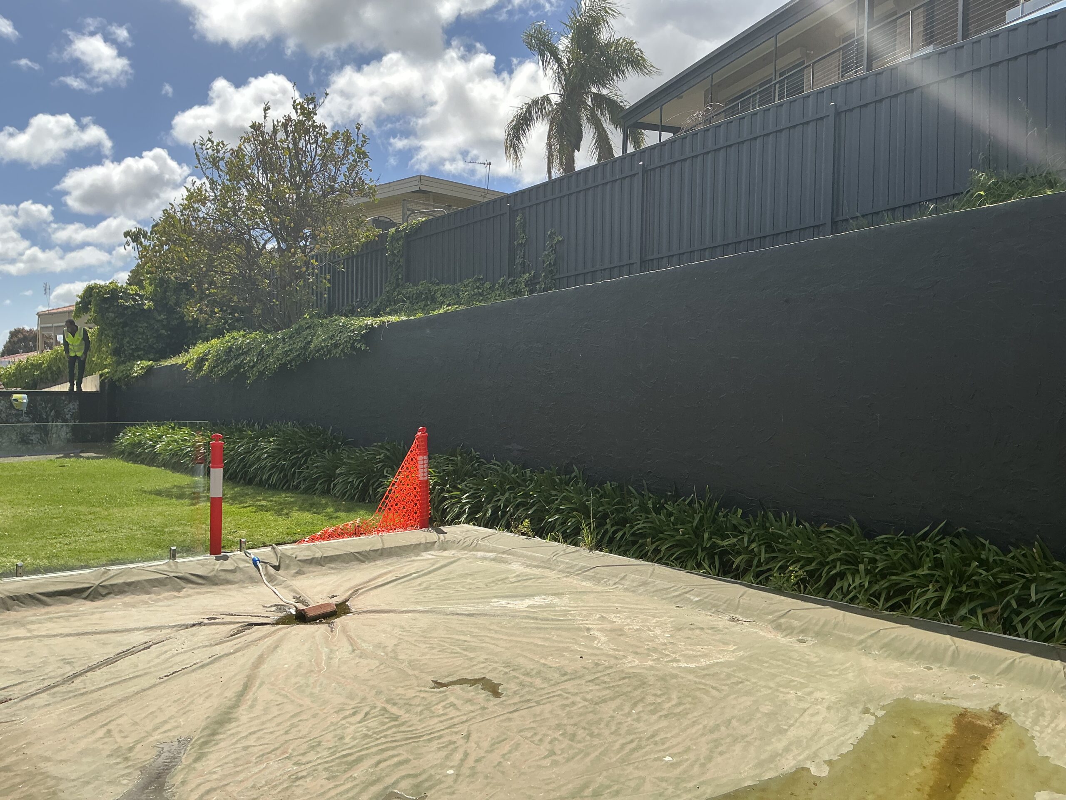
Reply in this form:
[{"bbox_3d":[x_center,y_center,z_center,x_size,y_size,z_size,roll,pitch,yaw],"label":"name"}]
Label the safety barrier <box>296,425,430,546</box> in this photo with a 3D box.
[{"bbox_3d":[-1.800,0.875,9.320,1.540,1.130,0.280,1,1,-43],"label":"safety barrier"}]

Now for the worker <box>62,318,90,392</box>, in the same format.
[{"bbox_3d":[-10.900,-1.070,20.600,0.630,1.720,0.450,1,1,-25],"label":"worker"}]

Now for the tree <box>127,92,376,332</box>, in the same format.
[{"bbox_3d":[-5.230,-3.530,16.100,4.400,4.350,4.000,1,0,-18],"label":"tree"}]

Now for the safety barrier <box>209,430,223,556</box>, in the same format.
[{"bbox_3d":[-2.945,0.880,8.030,0.130,1.130,0.130,1,0,-20],"label":"safety barrier"}]

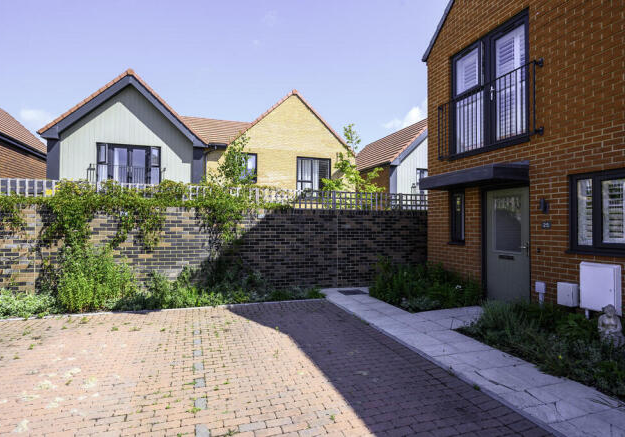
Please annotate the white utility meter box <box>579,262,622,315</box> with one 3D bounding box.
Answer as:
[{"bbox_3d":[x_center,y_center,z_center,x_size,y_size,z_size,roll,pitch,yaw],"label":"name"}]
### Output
[{"bbox_3d":[3.602,0.884,4.340,0.130,0.620,0.420,0,-1,-19],"label":"white utility meter box"}]

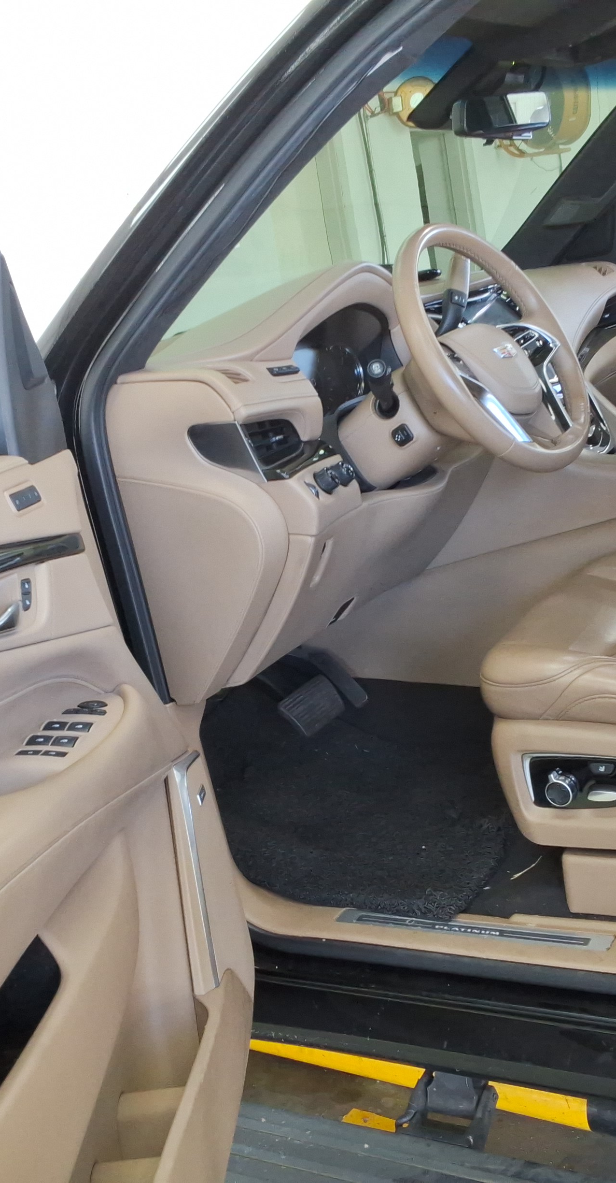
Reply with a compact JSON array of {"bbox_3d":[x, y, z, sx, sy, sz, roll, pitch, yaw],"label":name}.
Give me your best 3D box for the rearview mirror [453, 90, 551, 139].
[{"bbox_3d":[0.315,-0.777,2.078,0.240,0.065,0.040,-21,17,-38],"label":"rearview mirror"}]

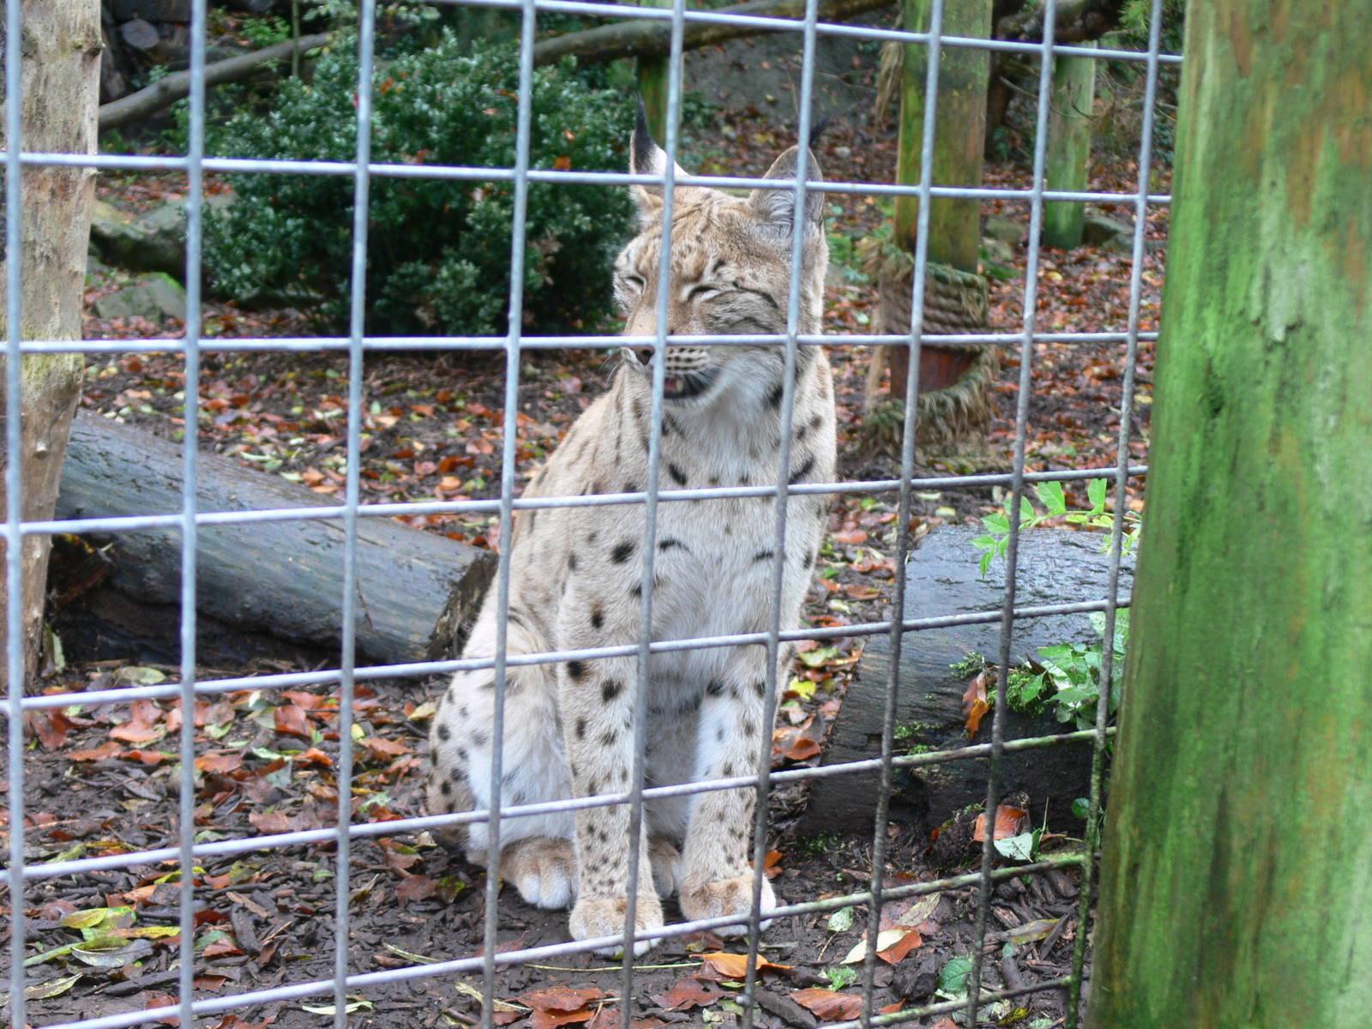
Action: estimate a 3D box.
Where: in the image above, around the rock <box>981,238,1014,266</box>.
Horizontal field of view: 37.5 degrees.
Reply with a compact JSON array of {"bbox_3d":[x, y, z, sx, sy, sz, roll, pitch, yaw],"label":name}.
[{"bbox_3d":[1.309,-1.102,8.500,0.140,0.110,0.120,3,12,0],"label":"rock"}]

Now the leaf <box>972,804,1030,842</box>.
[{"bbox_3d":[0.352,0.346,2.261,0.060,0.035,0.035,3,12,0],"label":"leaf"}]

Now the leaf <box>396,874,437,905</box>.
[{"bbox_3d":[-0.274,0.381,2.051,0.040,0.018,0.050,3,12,0],"label":"leaf"}]

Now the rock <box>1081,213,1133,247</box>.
[{"bbox_3d":[1.915,-1.295,9.200,0.220,0.140,0.180,3,12,0],"label":"rock"}]

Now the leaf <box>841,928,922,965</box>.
[{"bbox_3d":[0.190,0.420,1.968,0.075,0.020,0.065,3,12,0],"label":"leaf"}]

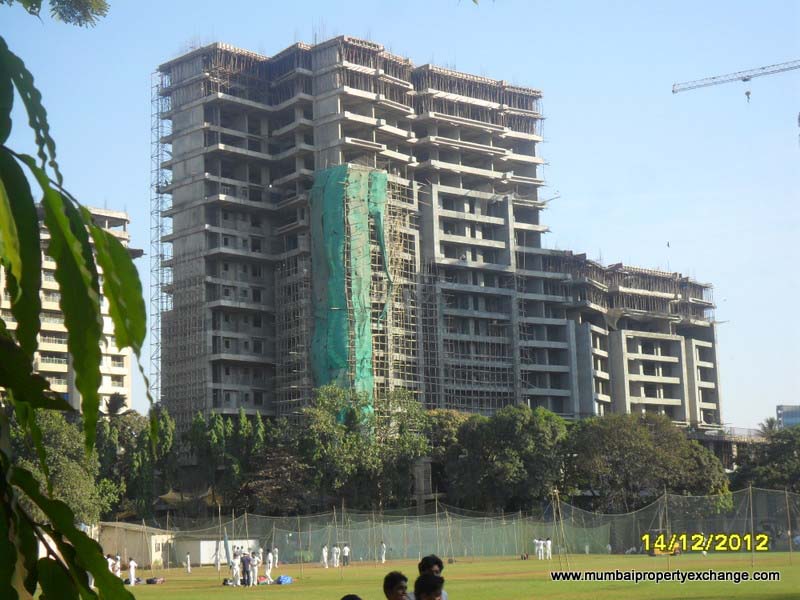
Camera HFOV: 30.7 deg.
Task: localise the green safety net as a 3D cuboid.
[{"bbox_3d":[-5.534,-0.315,160.725,5.900,28.460,6.400,5,-12,-37],"label":"green safety net"}]

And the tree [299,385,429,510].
[{"bbox_3d":[-3.314,16.079,135.207,12.107,16.525,11.000,-2,-9,0],"label":"tree"}]

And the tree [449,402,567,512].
[{"bbox_3d":[9.668,16.416,132.033,11.092,13.894,10.500,-2,-9,0],"label":"tree"}]

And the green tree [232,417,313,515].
[{"bbox_3d":[-11.683,17.592,133.994,7.383,13.748,7.500,-2,-9,0],"label":"green tree"}]

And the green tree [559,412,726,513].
[{"bbox_3d":[21.855,16.281,128.941,14.734,12.276,12.000,-2,-9,0],"label":"green tree"}]

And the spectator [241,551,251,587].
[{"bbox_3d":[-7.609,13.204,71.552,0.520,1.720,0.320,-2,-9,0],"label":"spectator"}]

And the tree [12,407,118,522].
[{"bbox_3d":[-29.243,16.685,126.141,9.035,14.247,9.000,-2,-9,0],"label":"tree"}]

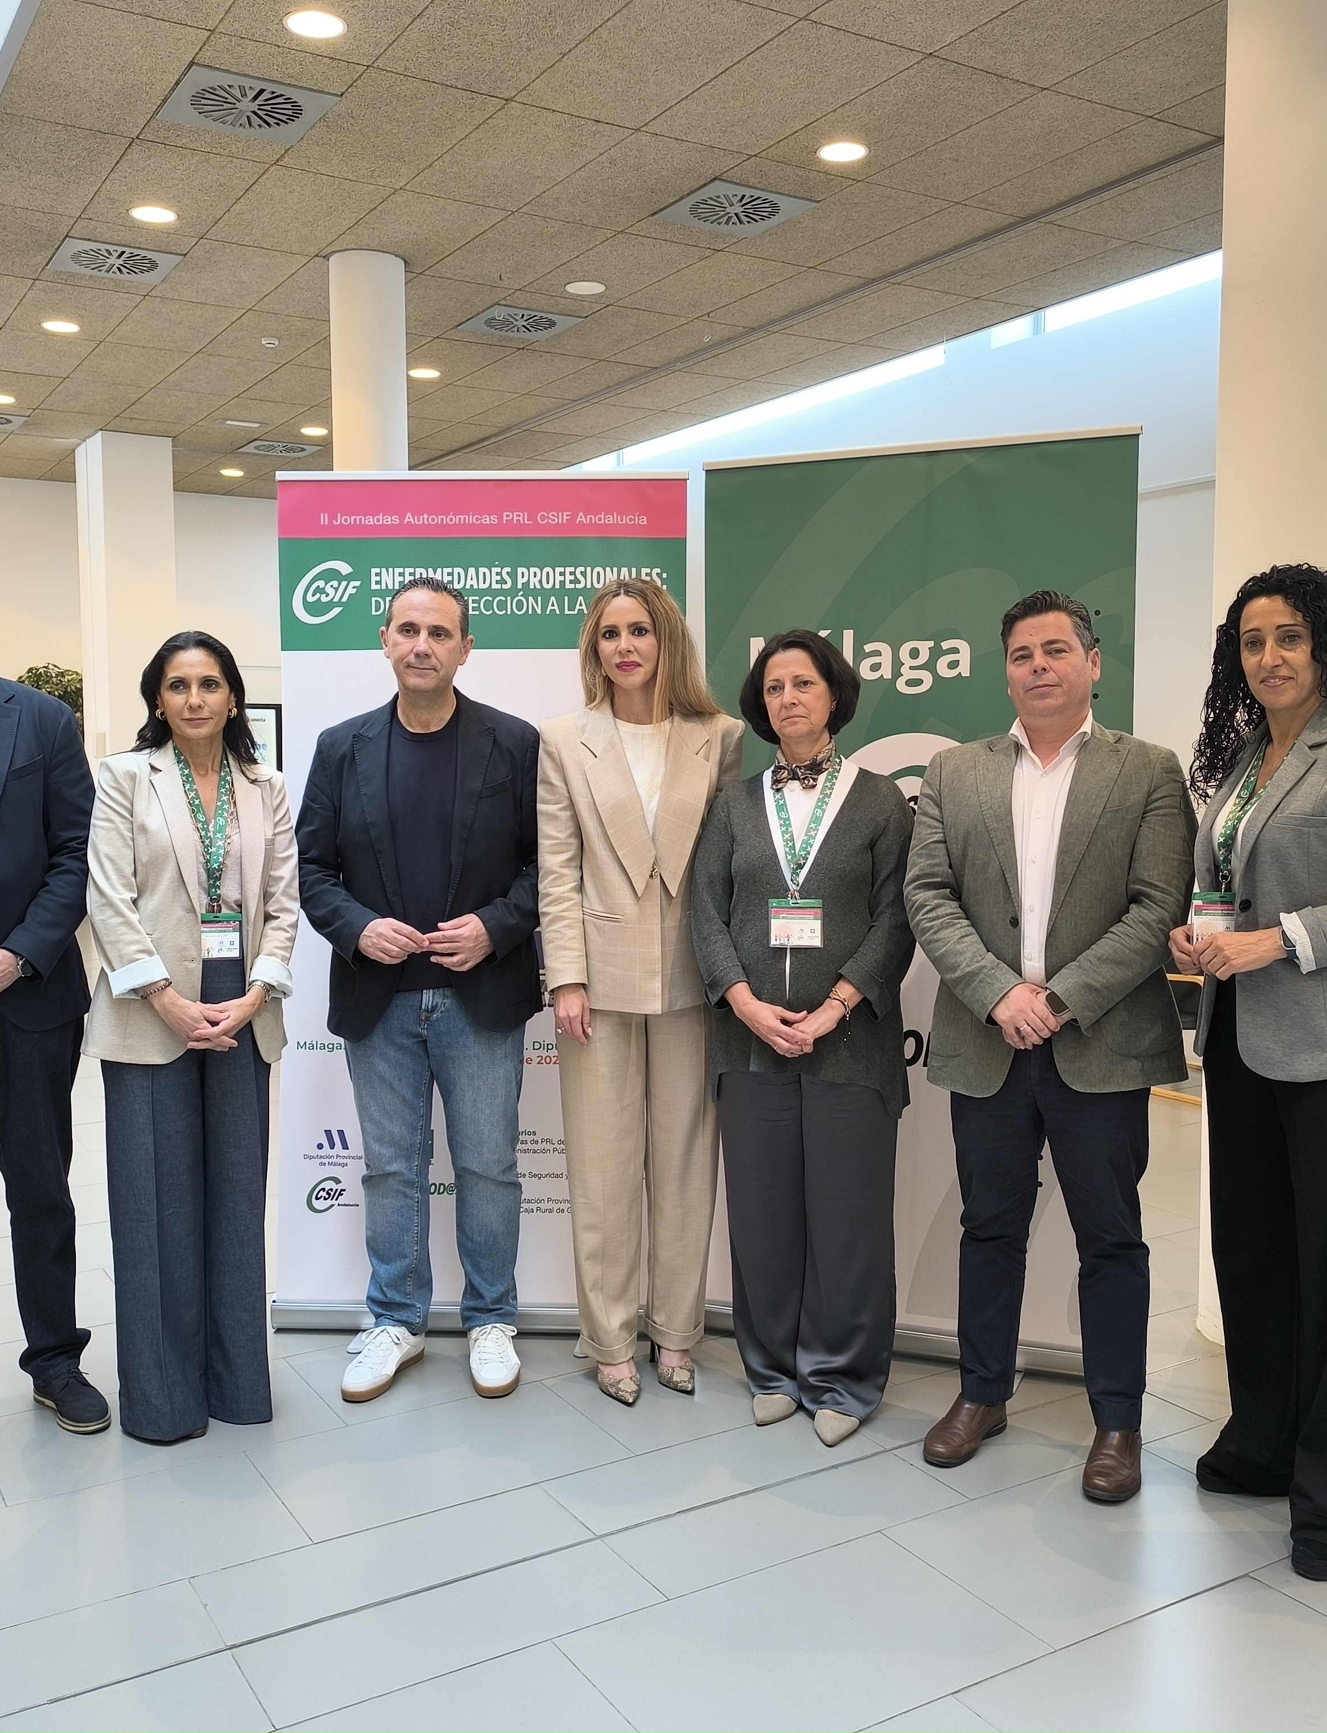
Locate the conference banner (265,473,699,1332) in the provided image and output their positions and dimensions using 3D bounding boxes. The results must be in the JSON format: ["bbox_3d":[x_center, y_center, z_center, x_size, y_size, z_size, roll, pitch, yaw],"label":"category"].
[{"bbox_3d":[-0.435,0.102,3.701,0.996,2.070,0.240,0,4,2],"label":"conference banner"}]

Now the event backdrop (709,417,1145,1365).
[{"bbox_3d":[0.582,0.095,3.563,1.002,2.106,0.240,1,4,17],"label":"event backdrop"}]

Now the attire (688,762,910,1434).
[{"bbox_3d":[0.305,0.459,3.265,0.475,1.387,0.320,1,4,8],"label":"attire"}]

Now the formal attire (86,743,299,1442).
[{"bbox_3d":[-0.987,0.342,3.216,0.450,1.657,0.310,-2,4,-25],"label":"formal attire"}]

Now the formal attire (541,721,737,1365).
[{"bbox_3d":[-0.049,0.375,3.484,0.455,1.483,0.300,0,4,-8],"label":"formal attire"}]

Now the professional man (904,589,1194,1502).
[{"bbox_3d":[0.776,0.325,3.035,0.560,1.729,0.380,2,4,22],"label":"professional man"}]

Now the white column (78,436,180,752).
[{"bbox_3d":[-4.673,-1.611,13.481,0.572,4.115,0.837,-2,5,-32],"label":"white column"}]

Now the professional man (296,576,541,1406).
[{"bbox_3d":[-0.539,0.261,3.419,0.540,1.794,0.370,0,4,-4],"label":"professional man"}]

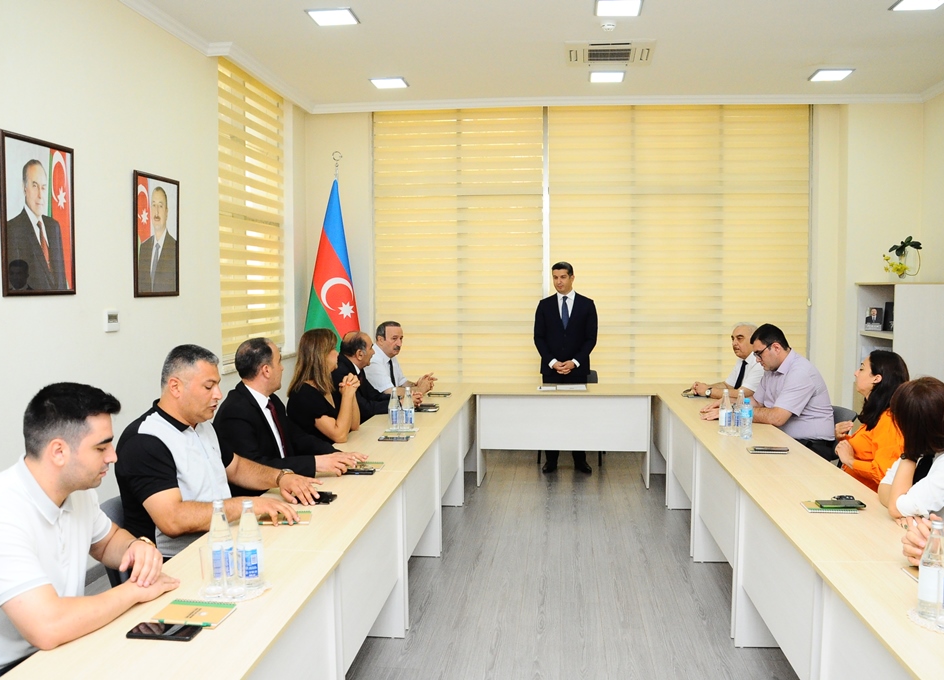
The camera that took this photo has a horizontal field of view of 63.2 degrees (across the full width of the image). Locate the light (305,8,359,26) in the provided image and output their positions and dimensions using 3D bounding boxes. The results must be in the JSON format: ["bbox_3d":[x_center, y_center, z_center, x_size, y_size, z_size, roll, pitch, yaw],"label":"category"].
[{"bbox_3d":[-0.900,-2.100,4.994,0.290,0.035,0.290,1,4,6],"label":"light"}]

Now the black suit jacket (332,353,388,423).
[{"bbox_3d":[-0.733,0.432,5.136,0.500,0.700,0.530,0,4,4],"label":"black suit jacket"}]

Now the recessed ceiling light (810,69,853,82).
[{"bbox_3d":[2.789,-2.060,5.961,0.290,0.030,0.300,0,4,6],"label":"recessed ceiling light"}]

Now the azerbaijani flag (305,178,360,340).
[{"bbox_3d":[-1.244,-0.415,6.812,0.560,2.040,0.400,0,4,6],"label":"azerbaijani flag"}]

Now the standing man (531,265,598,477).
[{"bbox_3d":[0.795,0.238,6.521,0.560,1.780,0.340,0,4,6],"label":"standing man"}]

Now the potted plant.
[{"bbox_3d":[3.675,-0.702,6.545,0.325,0.370,0.280,1,4,6],"label":"potted plant"}]

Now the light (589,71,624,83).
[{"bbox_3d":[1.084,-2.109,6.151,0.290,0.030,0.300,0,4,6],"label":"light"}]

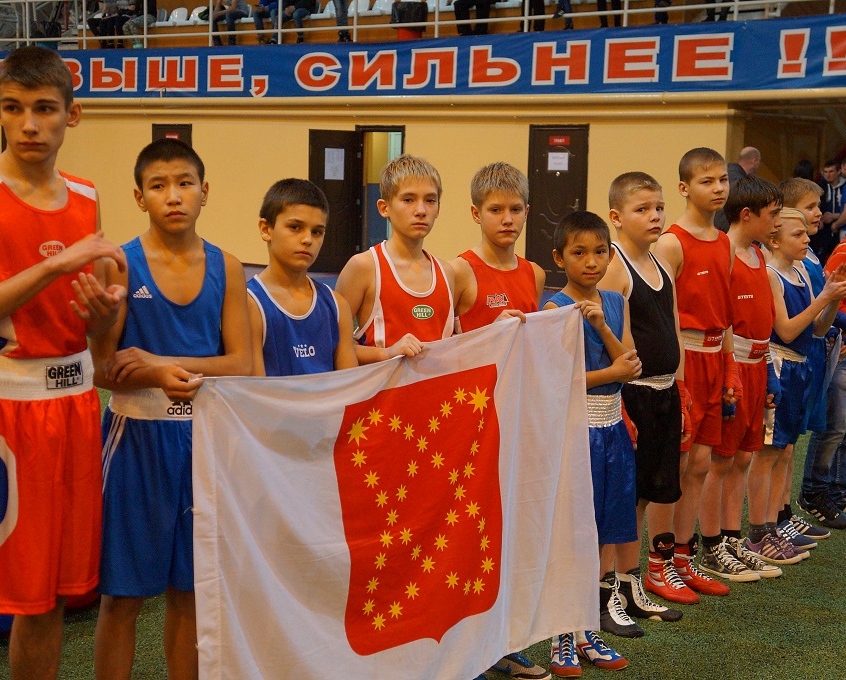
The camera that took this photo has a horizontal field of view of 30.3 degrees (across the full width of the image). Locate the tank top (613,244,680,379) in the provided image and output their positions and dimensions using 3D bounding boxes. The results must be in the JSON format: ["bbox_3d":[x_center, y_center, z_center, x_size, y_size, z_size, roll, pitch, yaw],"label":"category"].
[{"bbox_3d":[0.708,-0.092,5.040,0.230,0.430,0.310,7,9,43],"label":"tank top"}]

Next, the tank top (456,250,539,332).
[{"bbox_3d":[0.209,-0.035,4.330,0.270,0.420,0.200,-3,8,-35],"label":"tank top"}]

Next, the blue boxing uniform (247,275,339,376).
[{"bbox_3d":[-0.309,0.049,3.730,0.270,0.410,0.200,-3,8,-33],"label":"blue boxing uniform"}]

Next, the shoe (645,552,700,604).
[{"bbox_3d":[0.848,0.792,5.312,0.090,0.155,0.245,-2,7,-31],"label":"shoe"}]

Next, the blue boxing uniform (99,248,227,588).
[{"bbox_3d":[-0.588,0.174,3.540,0.330,0.820,0.230,-1,7,-26],"label":"blue boxing uniform"}]

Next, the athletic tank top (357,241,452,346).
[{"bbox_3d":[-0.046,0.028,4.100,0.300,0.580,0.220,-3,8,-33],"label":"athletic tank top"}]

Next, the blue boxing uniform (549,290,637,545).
[{"bbox_3d":[0.490,0.228,4.540,0.300,0.750,0.210,-1,7,-25],"label":"blue boxing uniform"}]

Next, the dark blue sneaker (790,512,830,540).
[{"bbox_3d":[1.531,0.732,6.301,0.092,0.105,0.250,-4,8,-44],"label":"dark blue sneaker"}]

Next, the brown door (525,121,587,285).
[{"bbox_3d":[1.697,-1.677,19.709,0.930,2.080,0.090,7,8,40],"label":"brown door"}]

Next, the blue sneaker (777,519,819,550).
[{"bbox_3d":[1.448,0.746,6.139,0.092,0.105,0.250,-3,8,-37],"label":"blue sneaker"}]

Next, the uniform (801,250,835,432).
[{"bbox_3d":[1.506,0.006,6.150,0.240,0.720,0.310,6,8,37],"label":"uniform"}]

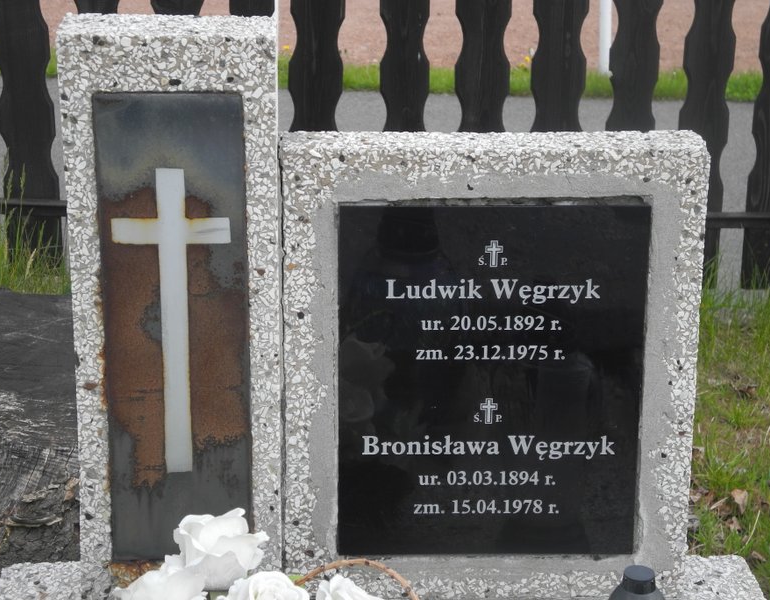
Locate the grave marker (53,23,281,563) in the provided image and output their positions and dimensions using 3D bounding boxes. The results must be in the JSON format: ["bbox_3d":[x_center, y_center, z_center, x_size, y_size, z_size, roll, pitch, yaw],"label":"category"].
[{"bbox_3d":[-0.264,0.018,2.517,0.262,0.747,0.125,0,18,-2],"label":"grave marker"}]

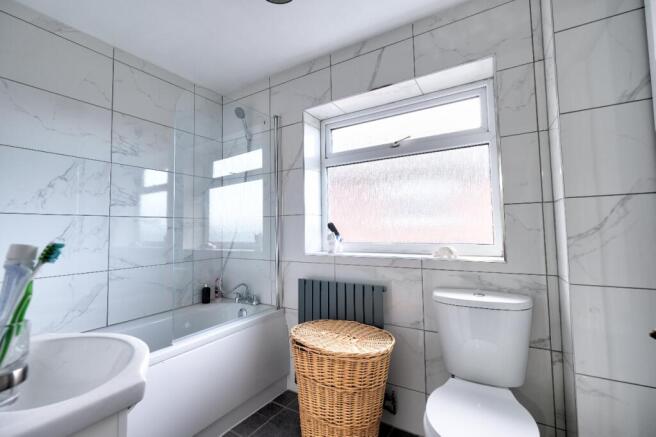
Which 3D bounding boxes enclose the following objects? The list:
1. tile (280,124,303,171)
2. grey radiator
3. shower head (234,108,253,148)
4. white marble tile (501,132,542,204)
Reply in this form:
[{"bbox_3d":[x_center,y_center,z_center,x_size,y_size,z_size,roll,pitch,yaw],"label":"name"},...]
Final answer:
[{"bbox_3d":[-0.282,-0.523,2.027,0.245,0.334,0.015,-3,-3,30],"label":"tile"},{"bbox_3d":[0.076,0.695,1.707,0.590,0.600,0.062,-3,-3,30],"label":"grey radiator"},{"bbox_3d":[-0.643,-0.697,2.105,0.082,0.265,0.075,-3,19,30],"label":"shower head"},{"bbox_3d":[0.934,-0.241,1.324,0.152,0.337,0.015,-3,-3,30],"label":"white marble tile"}]

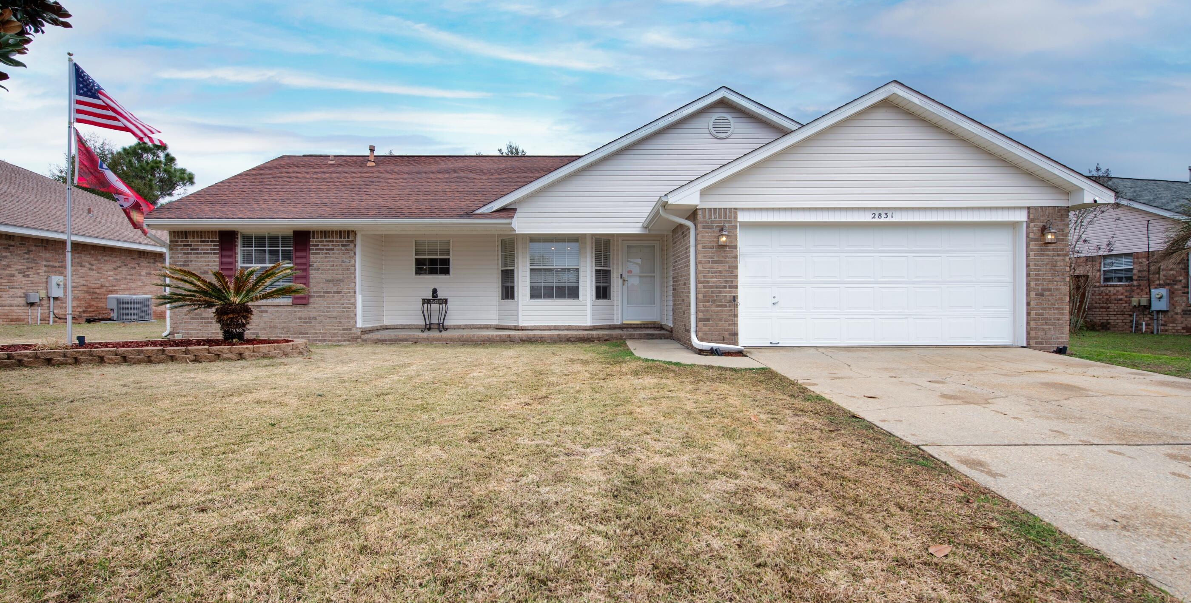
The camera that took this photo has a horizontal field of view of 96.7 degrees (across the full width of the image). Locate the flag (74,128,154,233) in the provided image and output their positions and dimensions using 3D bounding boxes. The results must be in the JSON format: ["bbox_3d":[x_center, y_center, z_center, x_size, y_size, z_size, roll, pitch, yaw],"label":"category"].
[{"bbox_3d":[-7.780,-1.930,8.600,1.000,1.580,0.330,0,0,-41],"label":"flag"}]

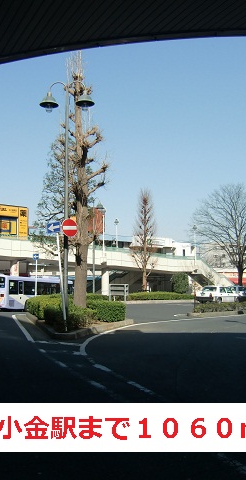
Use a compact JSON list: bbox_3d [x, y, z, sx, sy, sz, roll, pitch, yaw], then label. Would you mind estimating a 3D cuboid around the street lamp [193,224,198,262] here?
[{"bbox_3d":[9.638,0.654,59.228,0.700,5.630,0.650,-1,-6,8],"label":"street lamp"}]

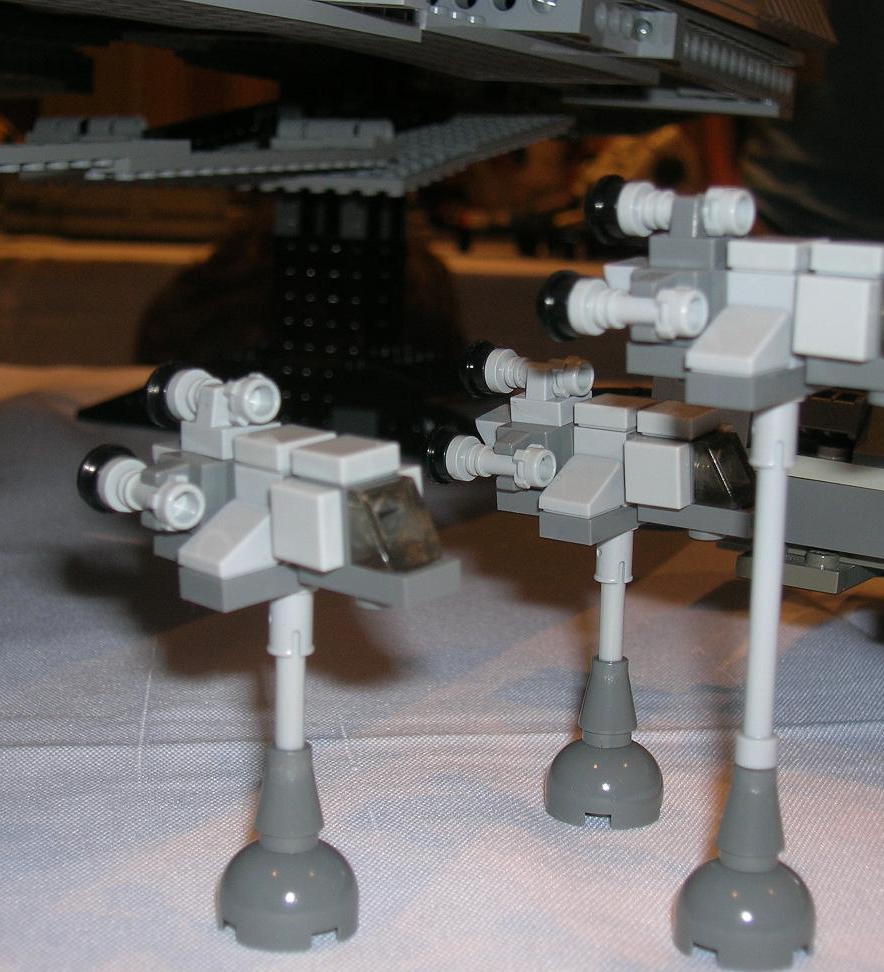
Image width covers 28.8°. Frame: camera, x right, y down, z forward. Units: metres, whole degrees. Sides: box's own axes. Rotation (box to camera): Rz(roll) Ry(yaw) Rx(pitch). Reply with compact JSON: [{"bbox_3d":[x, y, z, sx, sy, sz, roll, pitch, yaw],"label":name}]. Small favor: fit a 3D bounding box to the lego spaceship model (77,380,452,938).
[{"bbox_3d":[-0.016,0.018,0.191,0.030,0.060,0.043,-11,17,-43],"label":"lego spaceship model"}]

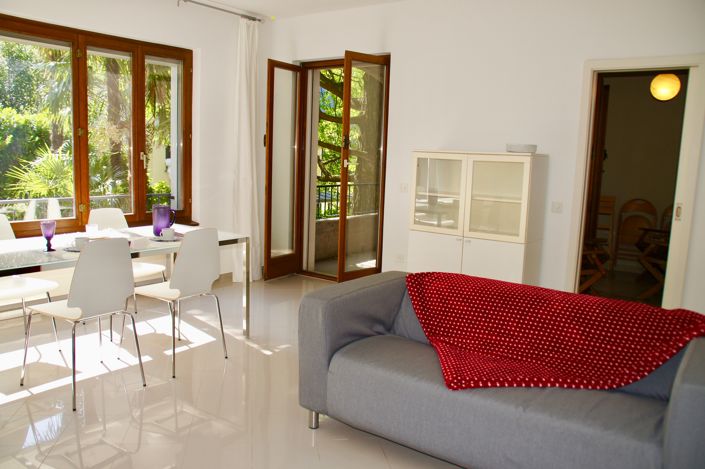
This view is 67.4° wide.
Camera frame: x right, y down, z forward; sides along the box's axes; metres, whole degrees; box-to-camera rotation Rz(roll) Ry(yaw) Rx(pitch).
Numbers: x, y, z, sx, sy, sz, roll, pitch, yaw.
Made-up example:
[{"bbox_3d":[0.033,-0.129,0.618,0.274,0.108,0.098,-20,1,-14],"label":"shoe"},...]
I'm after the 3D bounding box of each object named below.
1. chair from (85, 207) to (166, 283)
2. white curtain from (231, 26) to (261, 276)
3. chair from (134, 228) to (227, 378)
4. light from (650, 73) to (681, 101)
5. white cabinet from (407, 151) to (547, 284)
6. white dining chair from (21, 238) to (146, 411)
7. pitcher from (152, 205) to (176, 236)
[{"bbox_3d":[-1.736,0.267,4.025,0.550,0.875,0.480,8,10,37],"label":"chair"},{"bbox_3d":[-1.049,-0.772,5.279,0.130,2.570,0.350,7,10,33],"label":"white curtain"},{"bbox_3d":[-1.152,0.376,3.408,0.550,0.875,0.480,7,10,33],"label":"chair"},{"bbox_3d":[3.059,-1.456,5.158,0.270,0.280,0.270,7,10,33],"label":"light"},{"bbox_3d":[1.003,0.044,4.393,0.985,1.400,0.450,7,10,33],"label":"white cabinet"},{"bbox_3d":[-1.508,0.428,2.964,0.550,0.875,0.480,8,10,35],"label":"white dining chair"},{"bbox_3d":[-1.338,-0.099,3.755,0.165,0.215,0.125,2,8,0],"label":"pitcher"}]

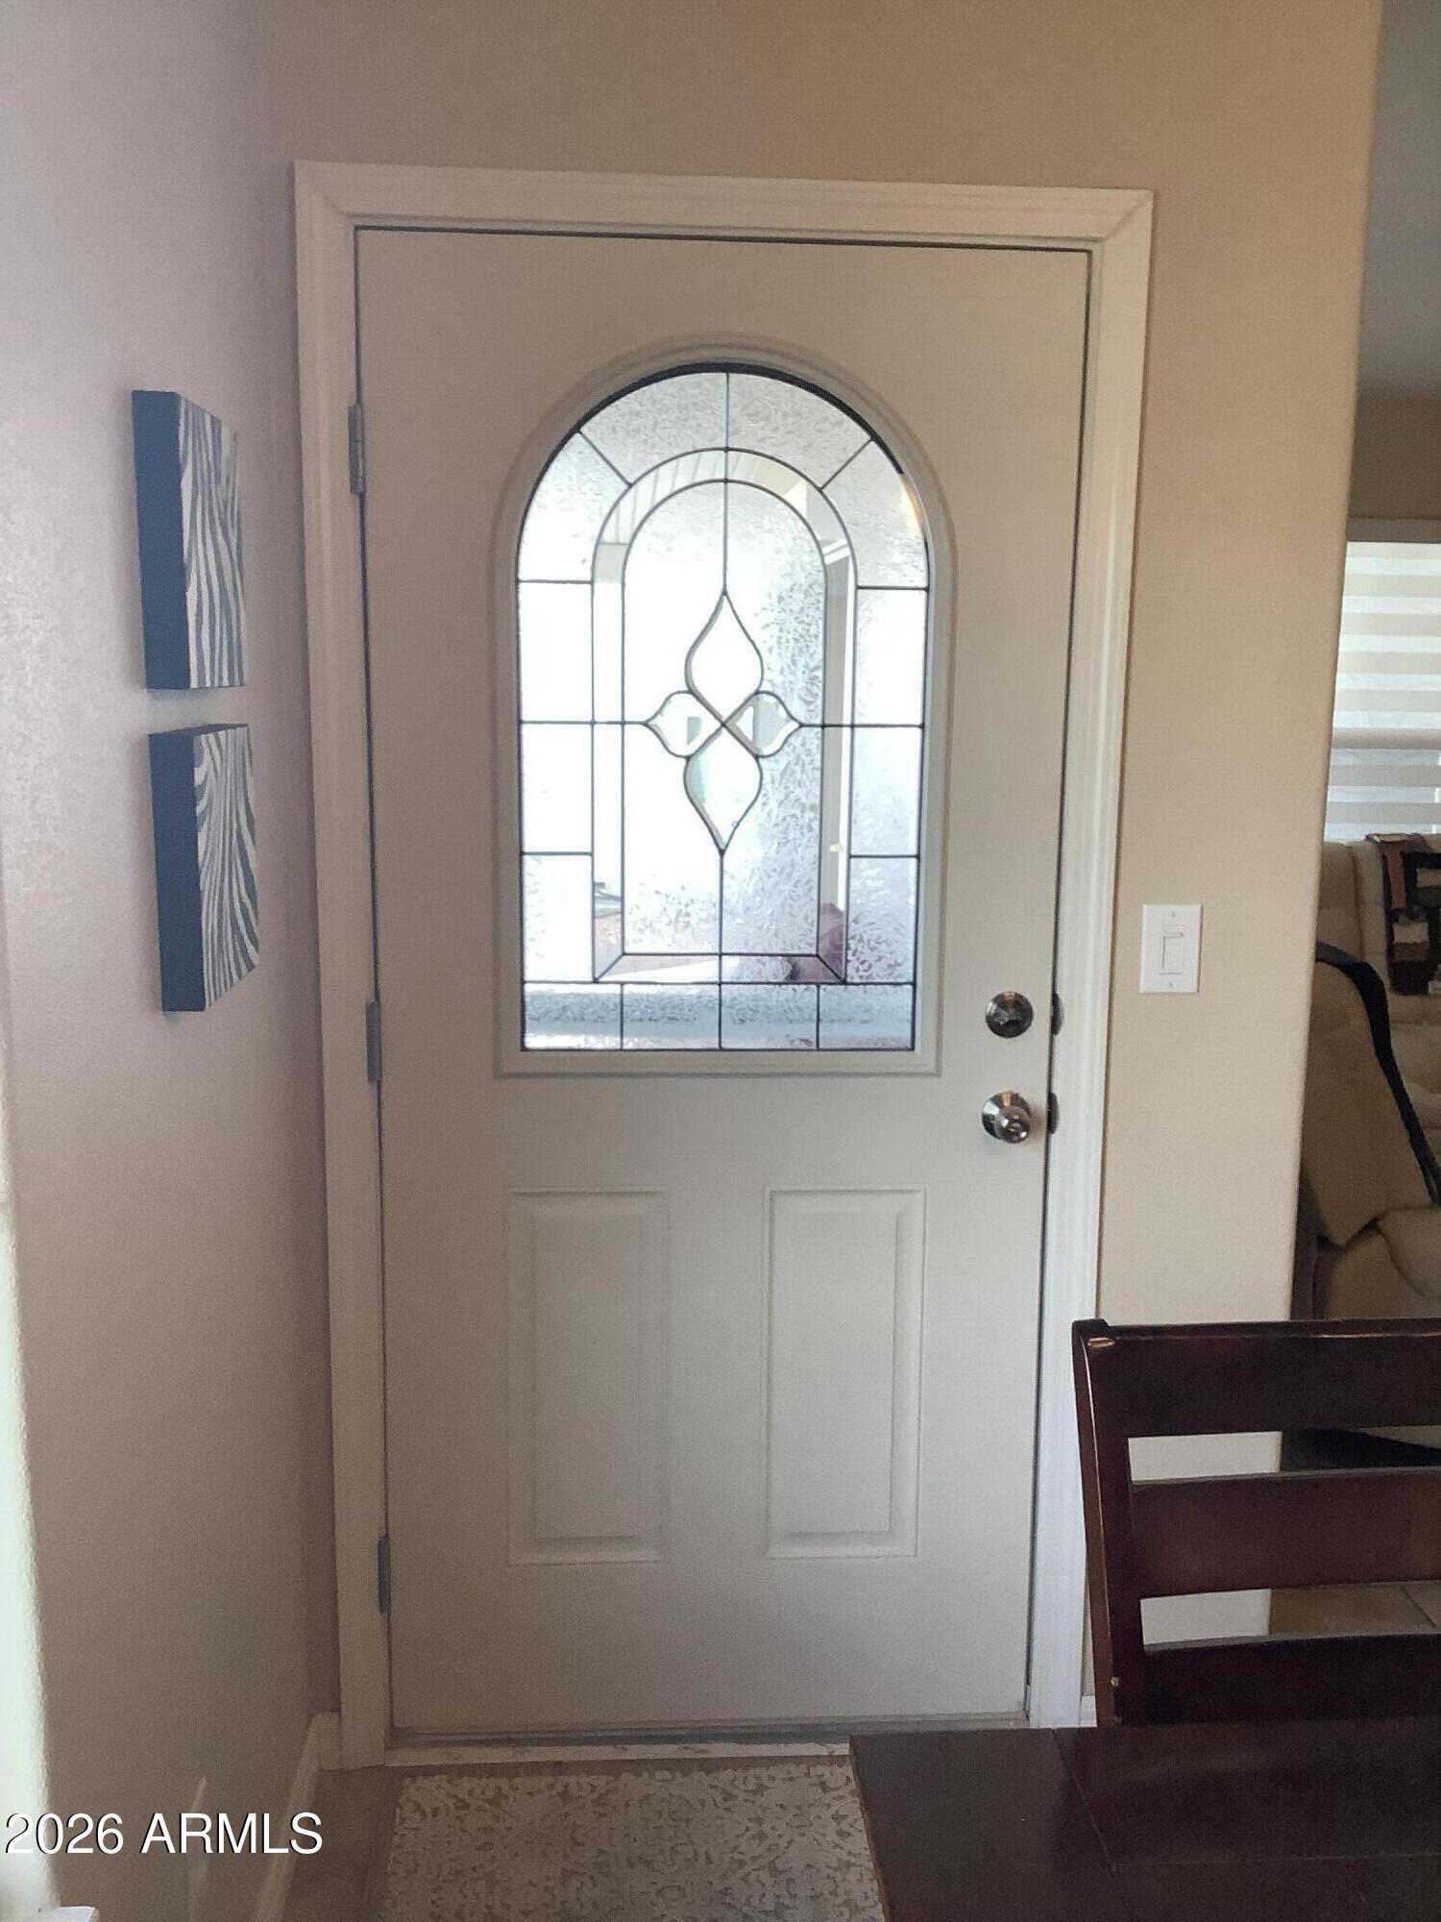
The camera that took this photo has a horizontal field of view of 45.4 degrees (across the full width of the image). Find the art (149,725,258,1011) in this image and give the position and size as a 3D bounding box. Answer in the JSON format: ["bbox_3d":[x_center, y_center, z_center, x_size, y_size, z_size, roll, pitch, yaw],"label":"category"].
[{"bbox_3d":[-0.513,-0.101,1.725,0.040,0.258,0.246,0,10,-3],"label":"art"}]

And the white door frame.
[{"bbox_3d":[0.000,0.085,2.325,1.047,2.129,0.093,0,10,-3],"label":"white door frame"}]

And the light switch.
[{"bbox_3d":[0.607,-0.015,2.312,0.079,0.119,0.007,0,10,-3],"label":"light switch"}]

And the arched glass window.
[{"bbox_3d":[0.004,-0.315,2.240,0.534,0.883,0.028,0,10,-3],"label":"arched glass window"}]

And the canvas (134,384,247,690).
[{"bbox_3d":[-0.511,-0.398,1.675,0.039,0.259,0.251,0,10,-3],"label":"canvas"}]

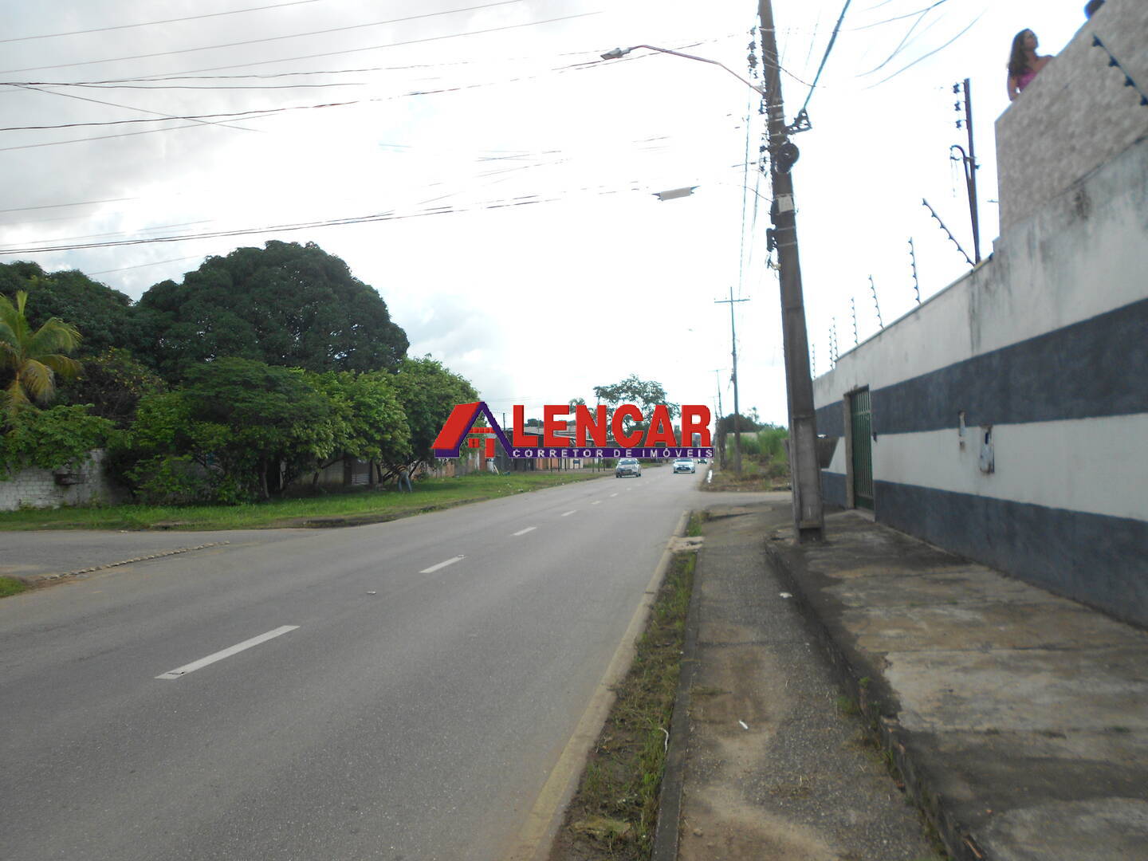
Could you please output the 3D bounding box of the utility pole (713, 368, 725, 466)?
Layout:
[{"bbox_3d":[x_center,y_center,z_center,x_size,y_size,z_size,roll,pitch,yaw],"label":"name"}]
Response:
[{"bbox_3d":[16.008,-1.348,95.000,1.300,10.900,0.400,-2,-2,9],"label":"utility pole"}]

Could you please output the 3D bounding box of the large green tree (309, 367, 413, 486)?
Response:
[{"bbox_3d":[-11.778,-0.024,46.500,5.900,6.480,5.800,-1,-2,-14],"label":"large green tree"}]

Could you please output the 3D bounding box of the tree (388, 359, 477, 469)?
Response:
[{"bbox_3d":[-8.793,-0.473,53.000,6.200,7.700,6.000,-2,-2,9],"label":"tree"}]

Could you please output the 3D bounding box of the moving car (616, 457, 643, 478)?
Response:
[{"bbox_3d":[4.392,3.026,69.000,1.730,1.500,4.100,-2,-2,9],"label":"moving car"}]

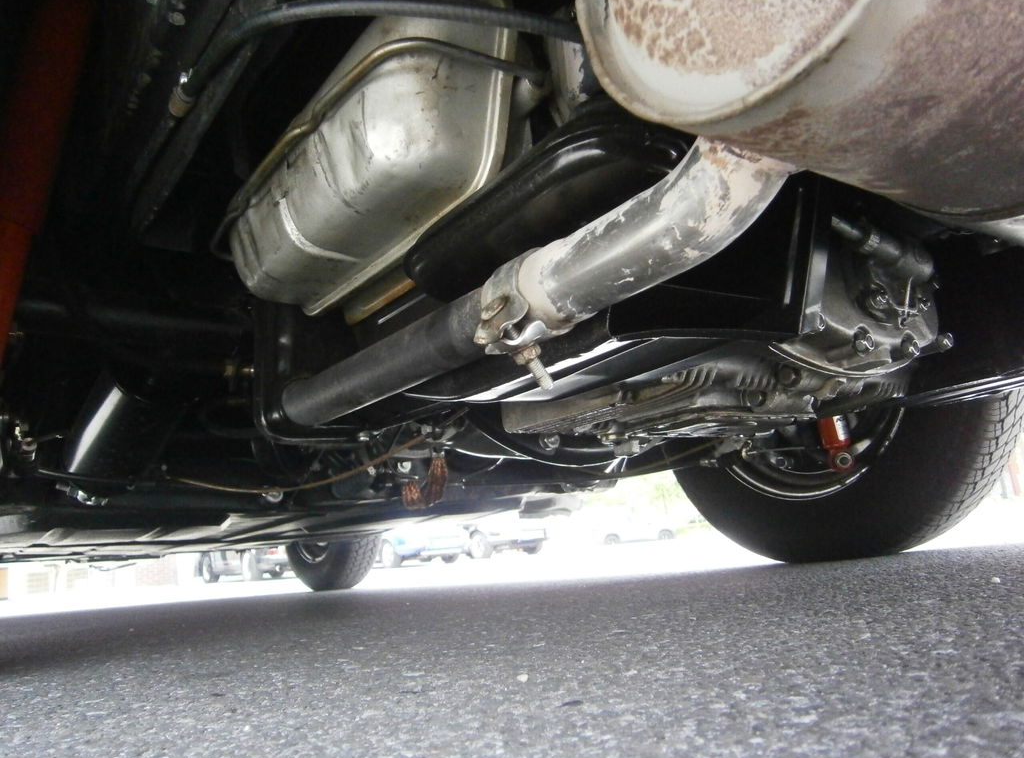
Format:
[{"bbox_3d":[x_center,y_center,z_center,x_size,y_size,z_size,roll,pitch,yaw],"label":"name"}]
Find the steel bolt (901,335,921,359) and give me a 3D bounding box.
[{"bbox_3d":[0.303,-0.024,0.585,0.015,0.015,0.011,3,-15,-35],"label":"steel bolt"}]

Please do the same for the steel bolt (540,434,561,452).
[{"bbox_3d":[0.040,0.067,0.810,0.019,0.019,0.013,3,-15,-35],"label":"steel bolt"}]

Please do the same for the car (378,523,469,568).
[{"bbox_3d":[-2.910,3.780,18.500,1.720,1.420,4.400,3,-15,-35],"label":"car"}]

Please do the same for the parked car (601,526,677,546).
[{"bbox_3d":[5.205,6.425,33.500,4.300,1.520,1.780,-1,-14,-22],"label":"parked car"}]

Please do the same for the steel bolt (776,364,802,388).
[{"bbox_3d":[0.213,-0.003,0.590,0.012,0.017,0.017,3,-15,-35],"label":"steel bolt"}]

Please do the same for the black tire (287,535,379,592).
[{"bbox_3d":[-0.730,0.517,3.070,0.175,0.640,0.640,3,-15,-35],"label":"black tire"}]

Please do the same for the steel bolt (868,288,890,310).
[{"bbox_3d":[0.280,-0.061,0.585,0.015,0.015,0.011,3,-15,-35],"label":"steel bolt"}]

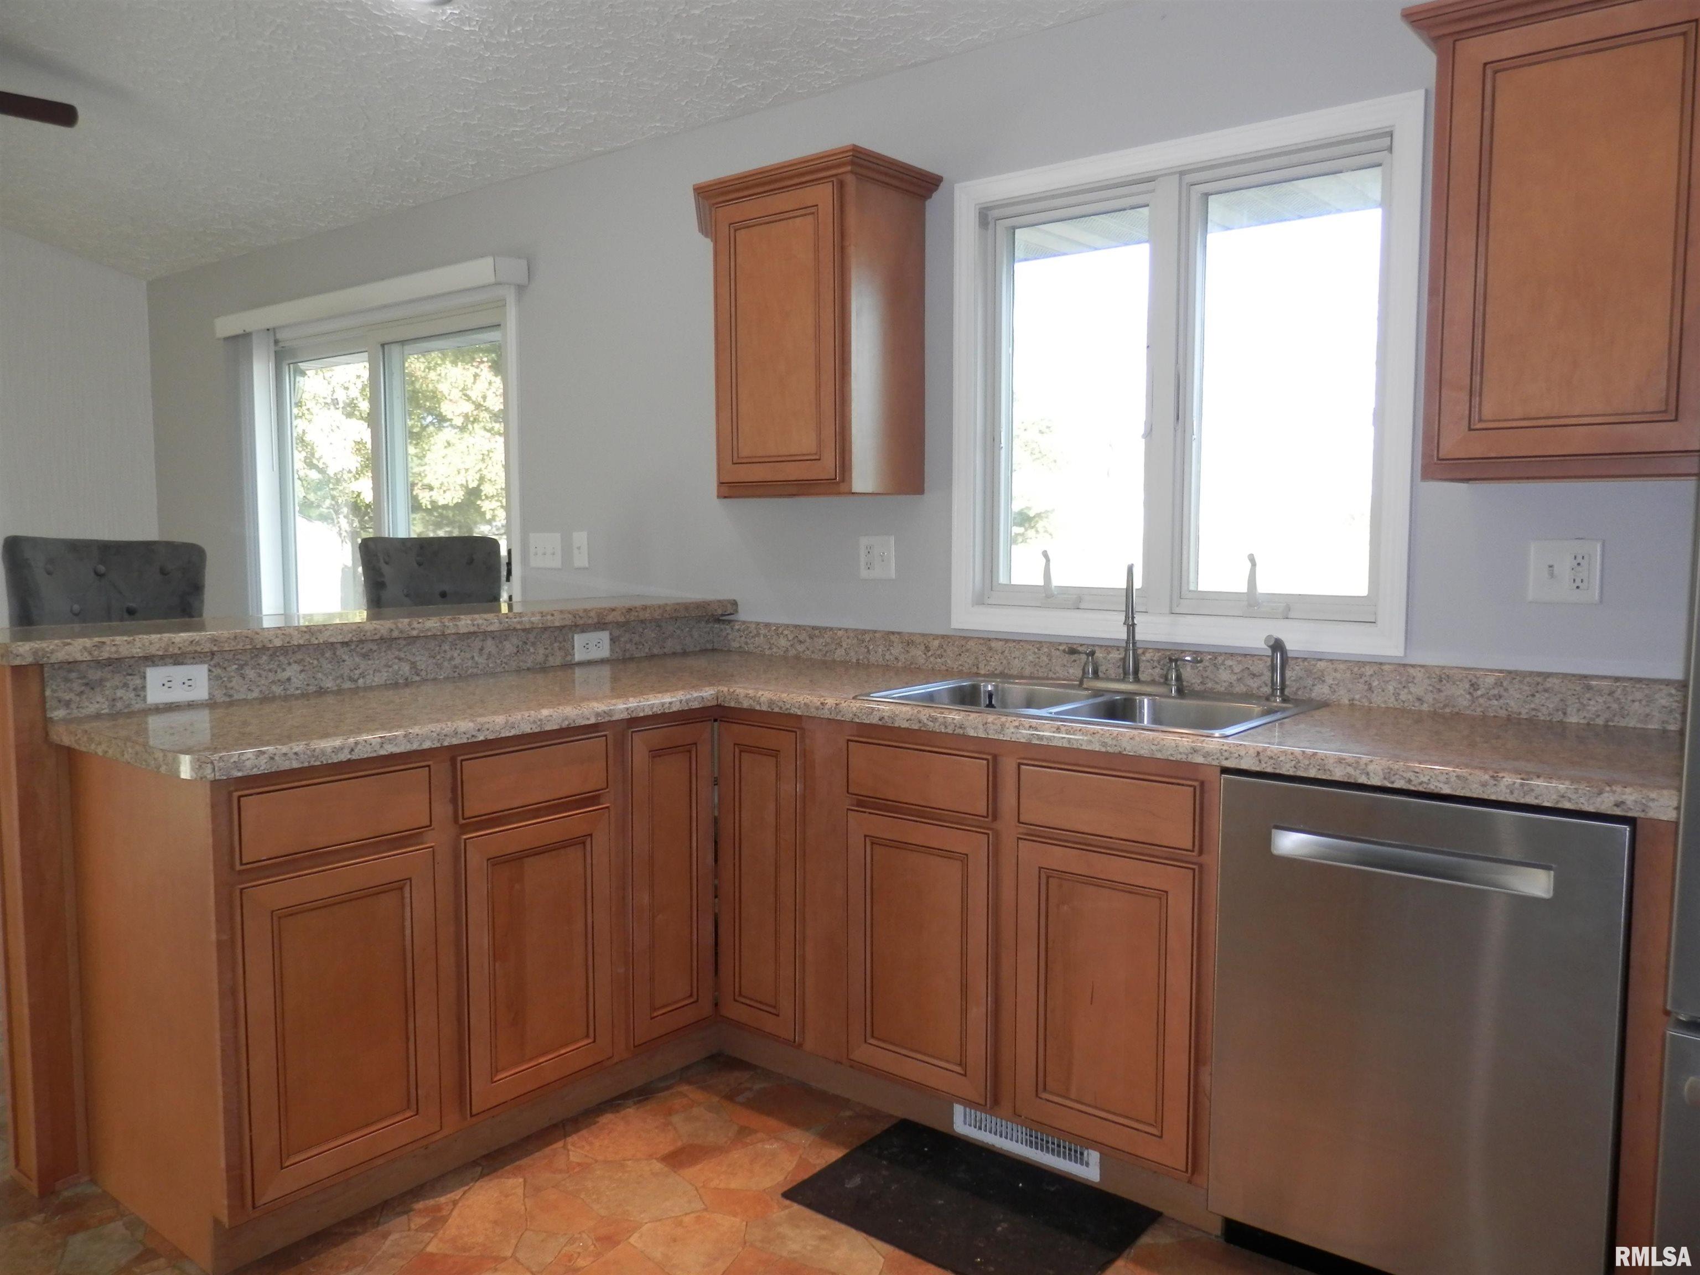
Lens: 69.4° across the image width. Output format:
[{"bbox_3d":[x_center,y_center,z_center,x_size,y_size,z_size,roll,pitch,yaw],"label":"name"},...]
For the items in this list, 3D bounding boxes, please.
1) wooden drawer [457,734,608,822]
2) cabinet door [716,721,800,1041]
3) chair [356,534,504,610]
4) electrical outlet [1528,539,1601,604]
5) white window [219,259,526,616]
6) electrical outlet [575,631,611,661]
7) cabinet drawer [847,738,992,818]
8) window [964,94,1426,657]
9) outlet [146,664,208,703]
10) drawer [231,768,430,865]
[{"bbox_3d":[-0.634,0.282,2.485,0.022,0.127,0.361,4,6,39],"label":"wooden drawer"},{"bbox_3d":[-0.205,0.551,2.806,0.241,0.707,0.020,4,6,38],"label":"cabinet door"},{"bbox_3d":[-1.095,0.342,3.566,0.552,1.261,0.479,4,6,38],"label":"chair"},{"bbox_3d":[1.335,-0.123,2.291,0.118,0.118,0.011,4,6,38],"label":"electrical outlet"},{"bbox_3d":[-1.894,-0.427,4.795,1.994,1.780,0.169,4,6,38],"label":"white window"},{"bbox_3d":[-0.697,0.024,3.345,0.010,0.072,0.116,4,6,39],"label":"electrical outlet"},{"bbox_3d":[0.141,0.280,2.489,0.354,0.121,0.023,4,6,38],"label":"cabinet drawer"},{"bbox_3d":[0.713,-0.547,2.795,1.093,1.108,0.102,4,6,38],"label":"window"},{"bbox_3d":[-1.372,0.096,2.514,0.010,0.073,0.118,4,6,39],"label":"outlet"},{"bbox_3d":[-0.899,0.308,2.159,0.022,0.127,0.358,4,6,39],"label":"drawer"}]

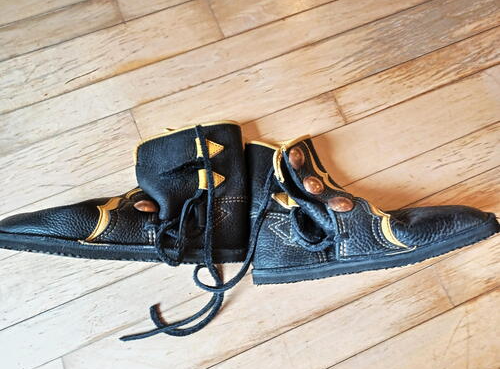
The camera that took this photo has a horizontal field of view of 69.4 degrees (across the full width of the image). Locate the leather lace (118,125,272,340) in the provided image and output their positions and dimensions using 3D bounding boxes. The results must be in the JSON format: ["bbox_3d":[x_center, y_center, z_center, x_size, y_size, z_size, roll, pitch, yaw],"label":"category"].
[{"bbox_3d":[-0.061,0.065,0.423,0.148,0.086,0.259,9,76,0],"label":"leather lace"}]

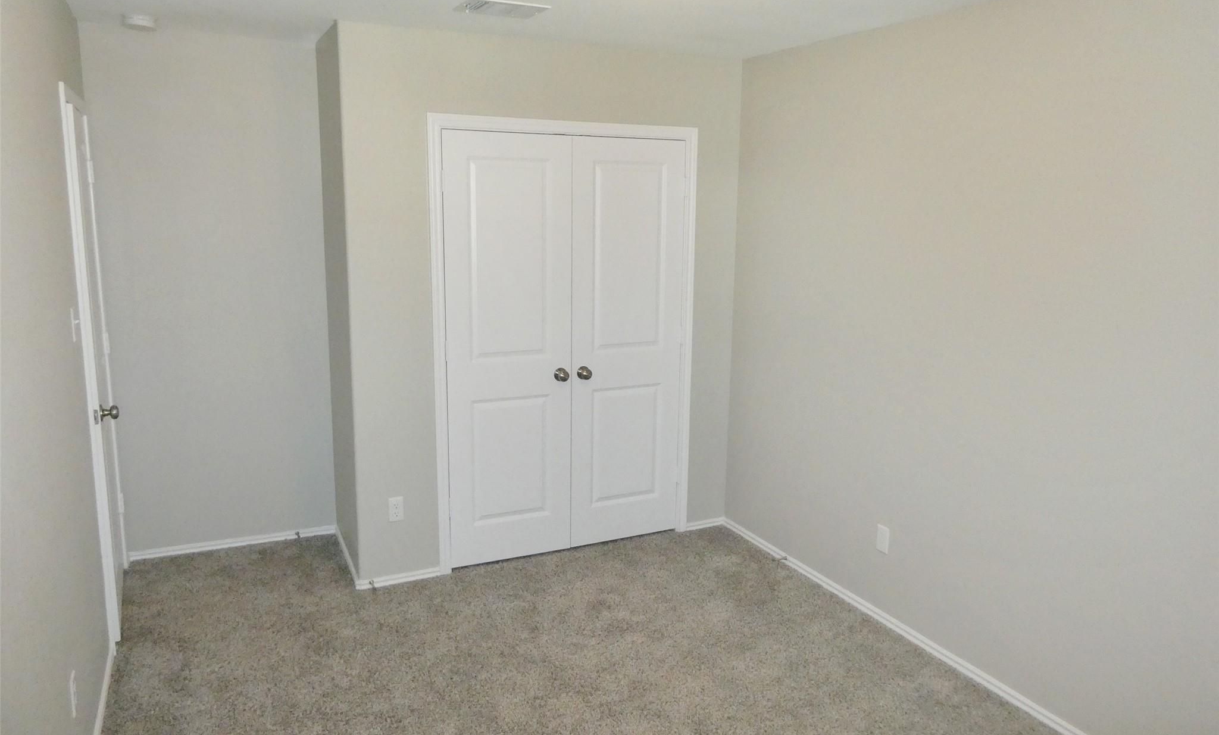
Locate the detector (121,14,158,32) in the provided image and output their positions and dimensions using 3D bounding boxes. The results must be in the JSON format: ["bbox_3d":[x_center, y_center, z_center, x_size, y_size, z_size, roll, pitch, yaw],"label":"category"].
[{"bbox_3d":[-1.967,-1.438,3.535,0.132,0.042,0.132,-4,12,-25],"label":"detector"}]

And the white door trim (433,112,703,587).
[{"bbox_3d":[-0.182,-0.102,4.088,1.350,2.100,0.030,-4,12,-25],"label":"white door trim"}]

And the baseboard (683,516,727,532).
[{"bbox_3d":[0.522,0.858,4.636,0.260,0.042,0.015,-4,12,-25],"label":"baseboard"}]

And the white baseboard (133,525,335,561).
[{"bbox_3d":[-1.875,0.884,4.262,0.960,0.042,0.015,-4,12,-25],"label":"white baseboard"}]

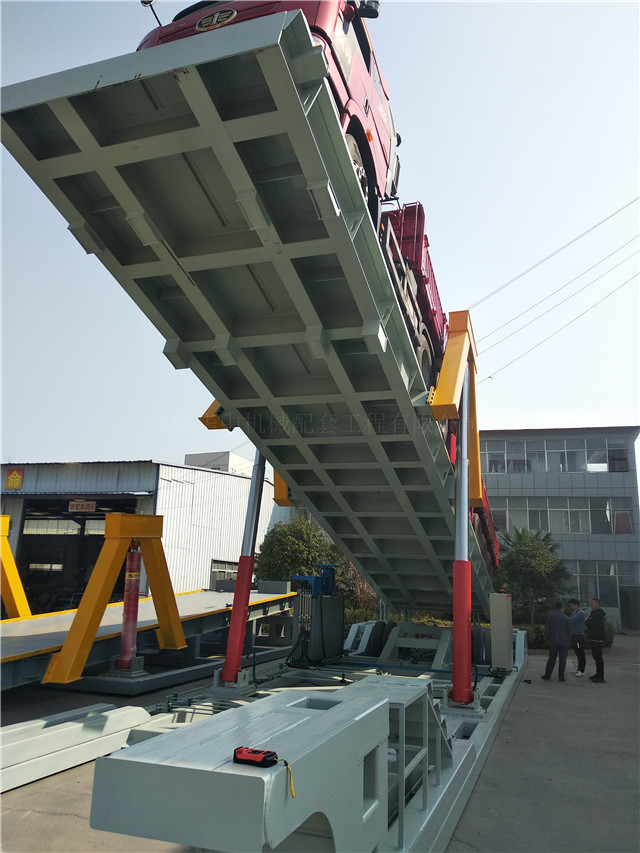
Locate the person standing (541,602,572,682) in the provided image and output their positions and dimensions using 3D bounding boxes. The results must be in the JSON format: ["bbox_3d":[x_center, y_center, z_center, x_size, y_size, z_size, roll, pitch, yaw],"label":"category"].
[{"bbox_3d":[5.192,4.740,14.190,0.580,1.660,0.360,-6,-16,30],"label":"person standing"}]

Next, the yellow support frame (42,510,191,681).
[{"bbox_3d":[-3.299,2.826,11.214,0.400,2.500,3.550,-3,-10,19],"label":"yellow support frame"}]

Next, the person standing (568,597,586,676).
[{"bbox_3d":[6.026,4.972,15.159,0.450,1.740,0.480,3,-14,-2],"label":"person standing"}]

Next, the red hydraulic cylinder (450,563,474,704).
[{"bbox_3d":[1.997,2.861,9.064,0.310,1.930,0.280,-3,-23,19],"label":"red hydraulic cylinder"}]

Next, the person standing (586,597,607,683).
[{"bbox_3d":[6.150,4.768,14.368,0.440,1.760,0.500,2,-14,2],"label":"person standing"}]

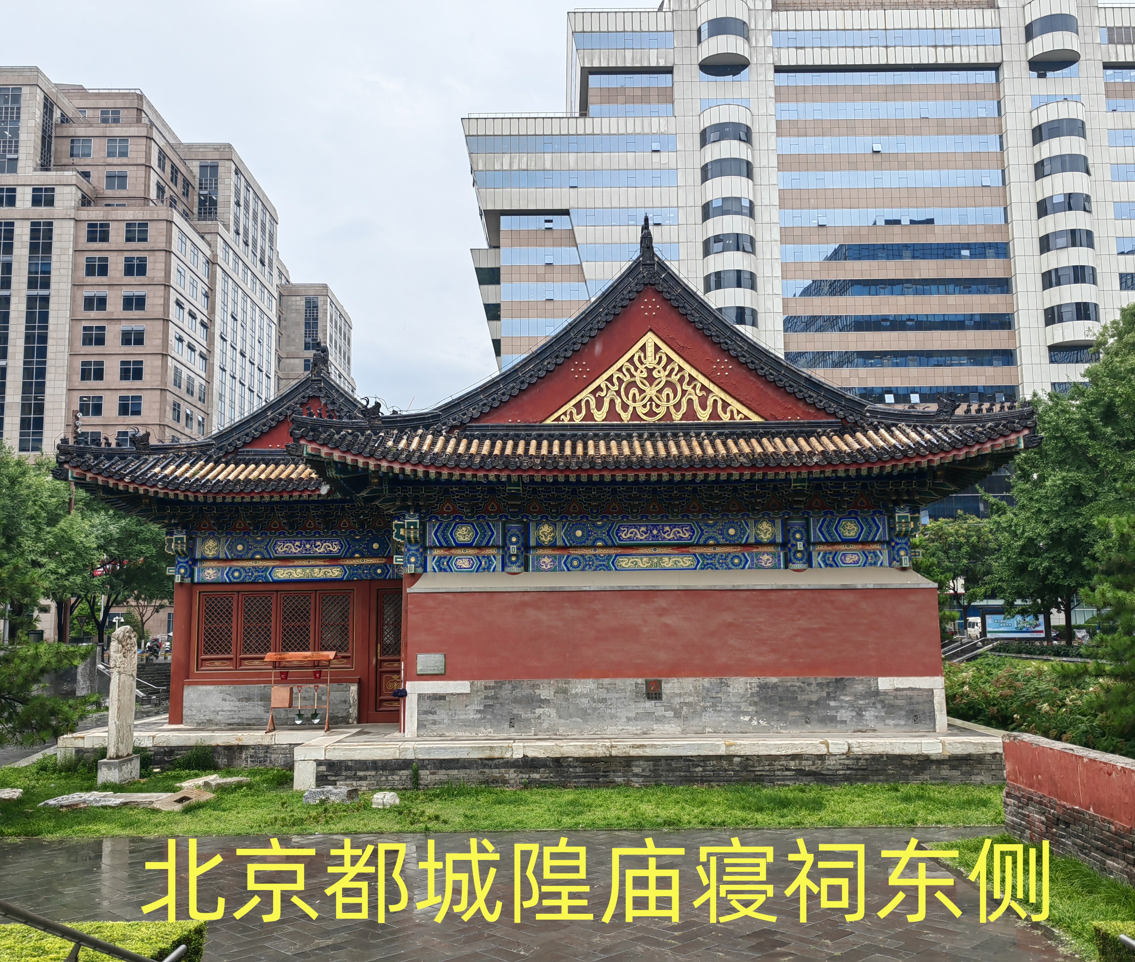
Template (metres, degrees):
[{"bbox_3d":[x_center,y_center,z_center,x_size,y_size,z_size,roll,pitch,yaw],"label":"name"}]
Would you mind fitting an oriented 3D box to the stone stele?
[{"bbox_3d":[-10.579,5.281,25.565,0.500,3.639,1.000,-1,-8,1],"label":"stone stele"}]

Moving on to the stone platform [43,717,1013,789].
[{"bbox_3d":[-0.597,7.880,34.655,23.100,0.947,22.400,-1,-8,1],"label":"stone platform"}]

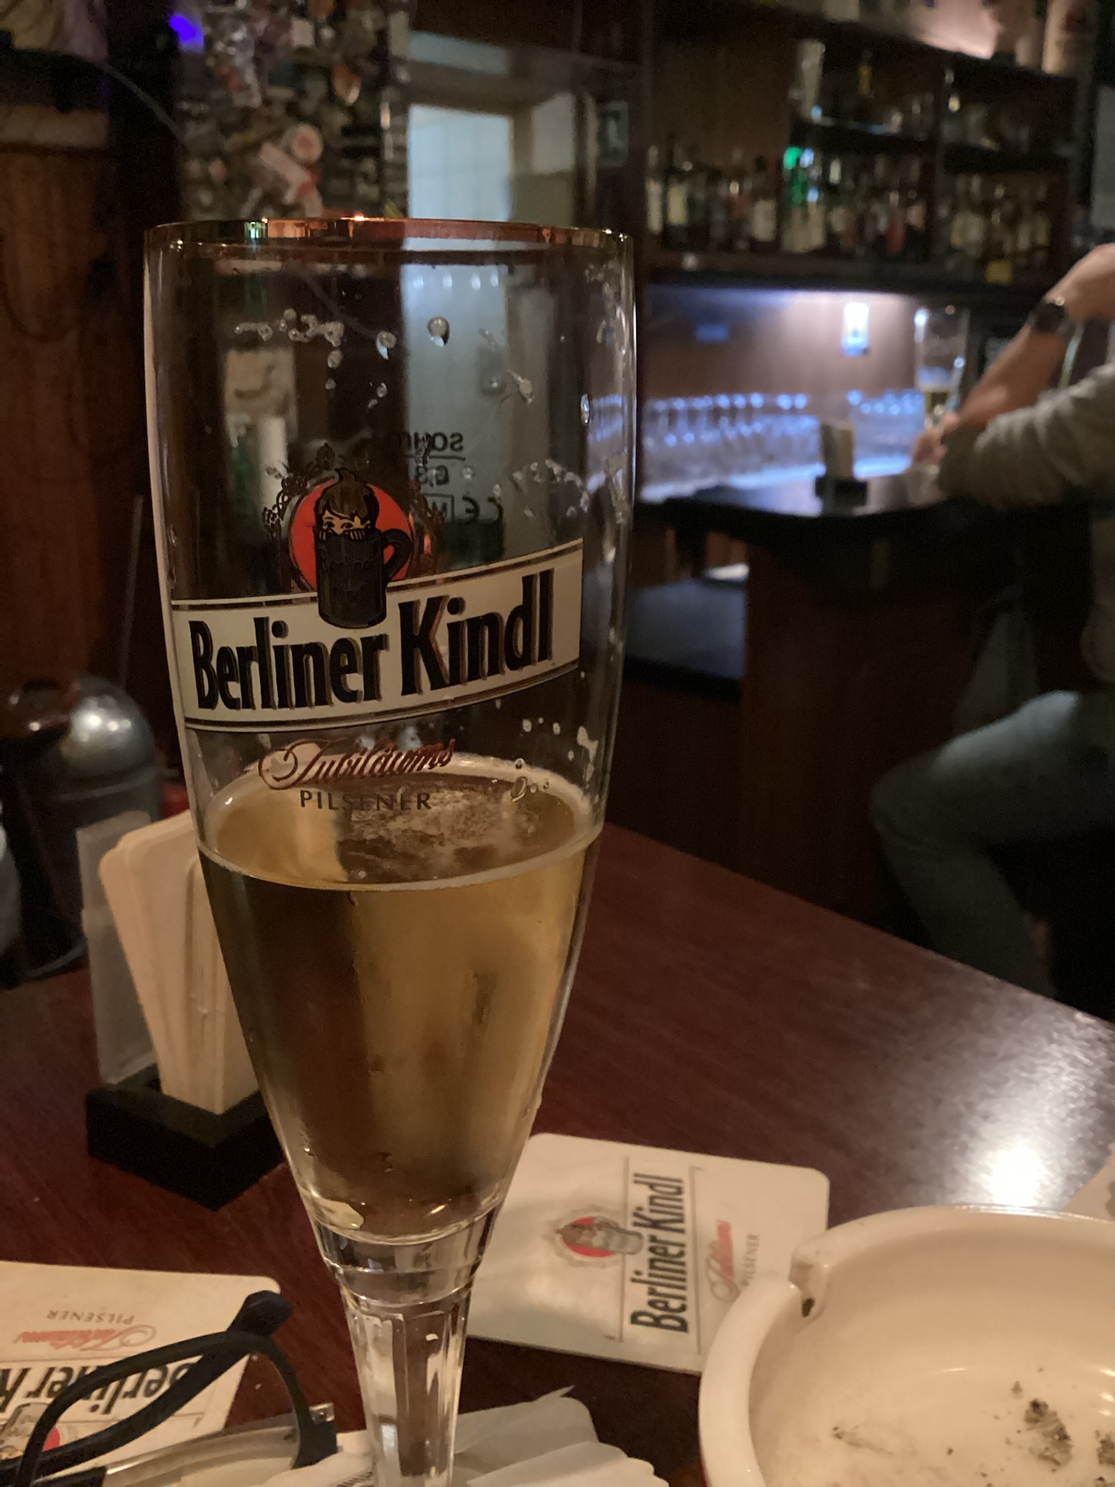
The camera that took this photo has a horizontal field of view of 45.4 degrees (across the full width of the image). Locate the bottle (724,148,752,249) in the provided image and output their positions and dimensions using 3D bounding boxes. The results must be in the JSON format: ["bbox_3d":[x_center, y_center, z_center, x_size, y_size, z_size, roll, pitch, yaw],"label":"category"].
[{"bbox_3d":[0.547,-1.646,4.032,0.075,0.288,0.075,1,17,0],"label":"bottle"}]

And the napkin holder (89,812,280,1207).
[{"bbox_3d":[-0.095,0.067,0.431,0.055,0.105,0.112,10,19,28],"label":"napkin holder"}]

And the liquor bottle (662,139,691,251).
[{"bbox_3d":[0.351,-1.614,3.925,0.080,0.302,0.080,1,17,0],"label":"liquor bottle"}]

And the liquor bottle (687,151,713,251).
[{"bbox_3d":[0.424,-1.616,3.971,0.067,0.274,0.067,1,17,0],"label":"liquor bottle"}]

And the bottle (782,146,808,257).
[{"bbox_3d":[0.736,-1.680,4.124,0.076,0.301,0.076,1,17,0],"label":"bottle"}]

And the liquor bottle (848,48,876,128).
[{"bbox_3d":[0.976,-2.088,4.269,0.075,0.240,0.075,1,17,0],"label":"liquor bottle"}]

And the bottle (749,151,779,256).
[{"bbox_3d":[0.631,-1.650,4.075,0.083,0.278,0.083,1,17,0],"label":"bottle"}]

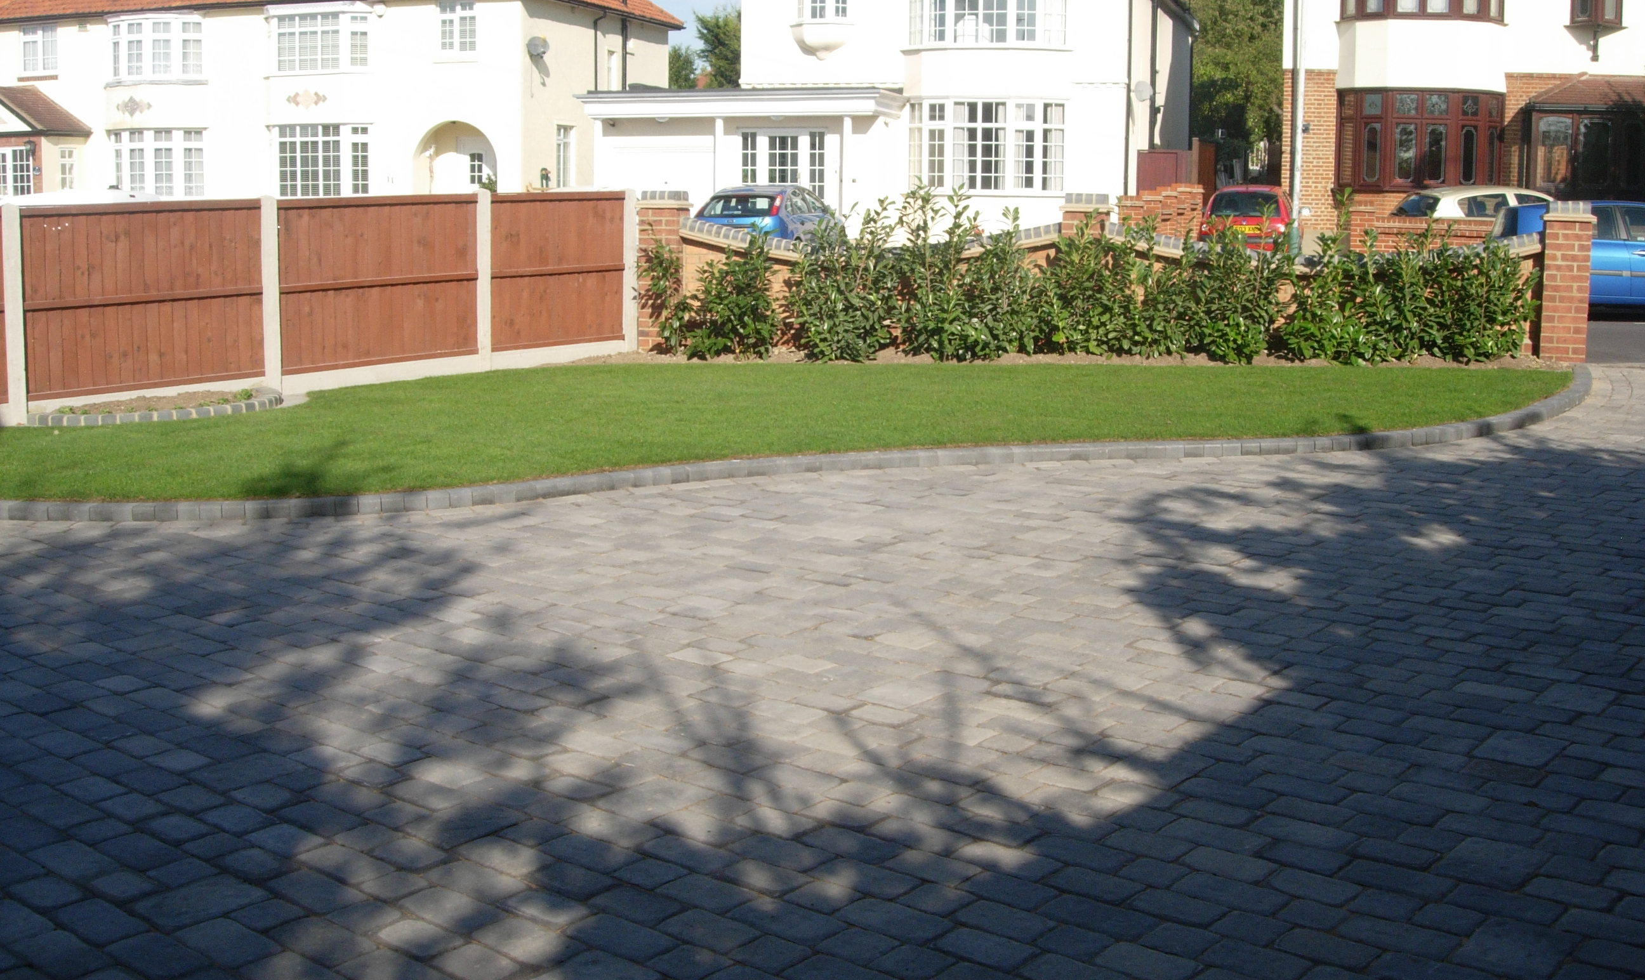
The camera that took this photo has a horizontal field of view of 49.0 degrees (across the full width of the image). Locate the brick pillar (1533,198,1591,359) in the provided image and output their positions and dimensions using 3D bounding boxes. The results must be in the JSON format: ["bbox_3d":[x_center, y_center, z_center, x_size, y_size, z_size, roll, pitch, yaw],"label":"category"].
[{"bbox_3d":[5.390,-1.500,13.080,0.390,1.180,0.390,3,9,17],"label":"brick pillar"}]

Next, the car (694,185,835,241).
[{"bbox_3d":[-0.830,-4.360,30.400,1.740,1.450,4.170,3,9,17],"label":"car"}]

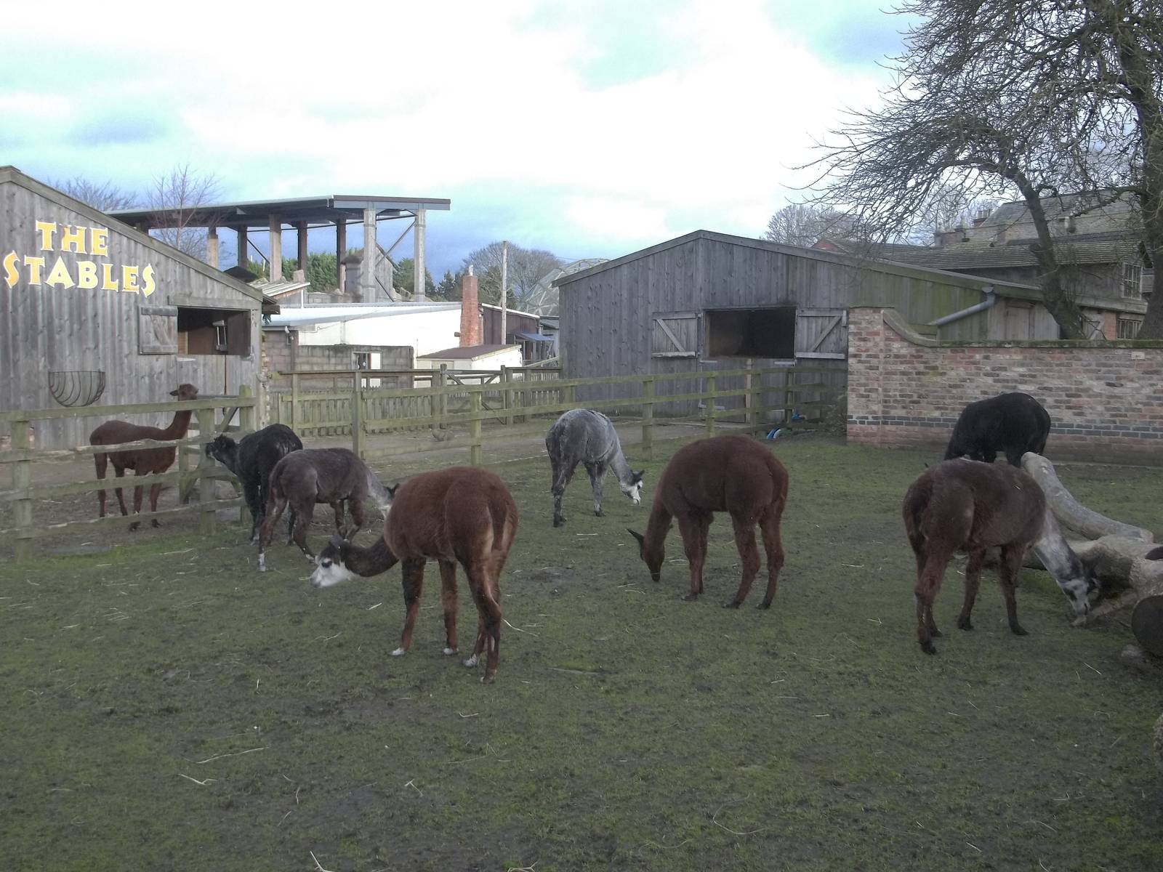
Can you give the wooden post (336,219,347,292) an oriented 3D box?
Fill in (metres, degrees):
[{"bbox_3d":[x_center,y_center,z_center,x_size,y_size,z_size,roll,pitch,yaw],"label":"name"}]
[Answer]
[{"bbox_3d":[-9.774,-7.261,45.091,0.330,3.200,0.330,5,6,43],"label":"wooden post"}]

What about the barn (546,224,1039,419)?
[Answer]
[{"bbox_3d":[4.107,-2.054,20.648,8.600,3.450,4.300,4,6,39],"label":"barn"}]

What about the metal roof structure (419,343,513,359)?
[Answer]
[{"bbox_3d":[-3.372,-2.569,33.755,2.000,0.500,3.200,2,5,22],"label":"metal roof structure"}]

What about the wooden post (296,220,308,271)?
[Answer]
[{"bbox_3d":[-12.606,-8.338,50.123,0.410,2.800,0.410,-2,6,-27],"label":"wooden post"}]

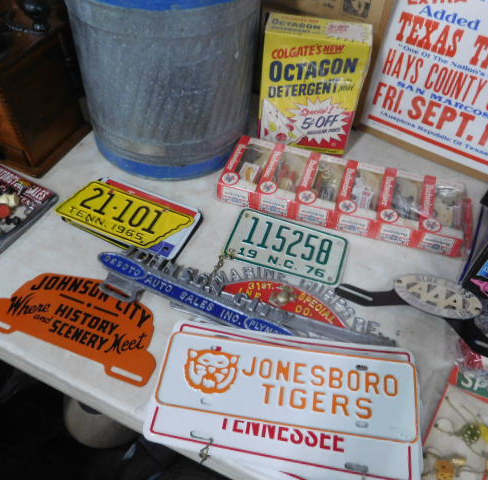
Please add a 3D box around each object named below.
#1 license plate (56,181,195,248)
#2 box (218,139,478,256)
[{"bbox_3d":[-0.185,-0.038,0.725,0.208,0.007,0.087,21,54,14],"label":"license plate"},{"bbox_3d":[0.159,-0.076,0.751,0.383,0.038,0.125,14,52,10],"label":"box"}]

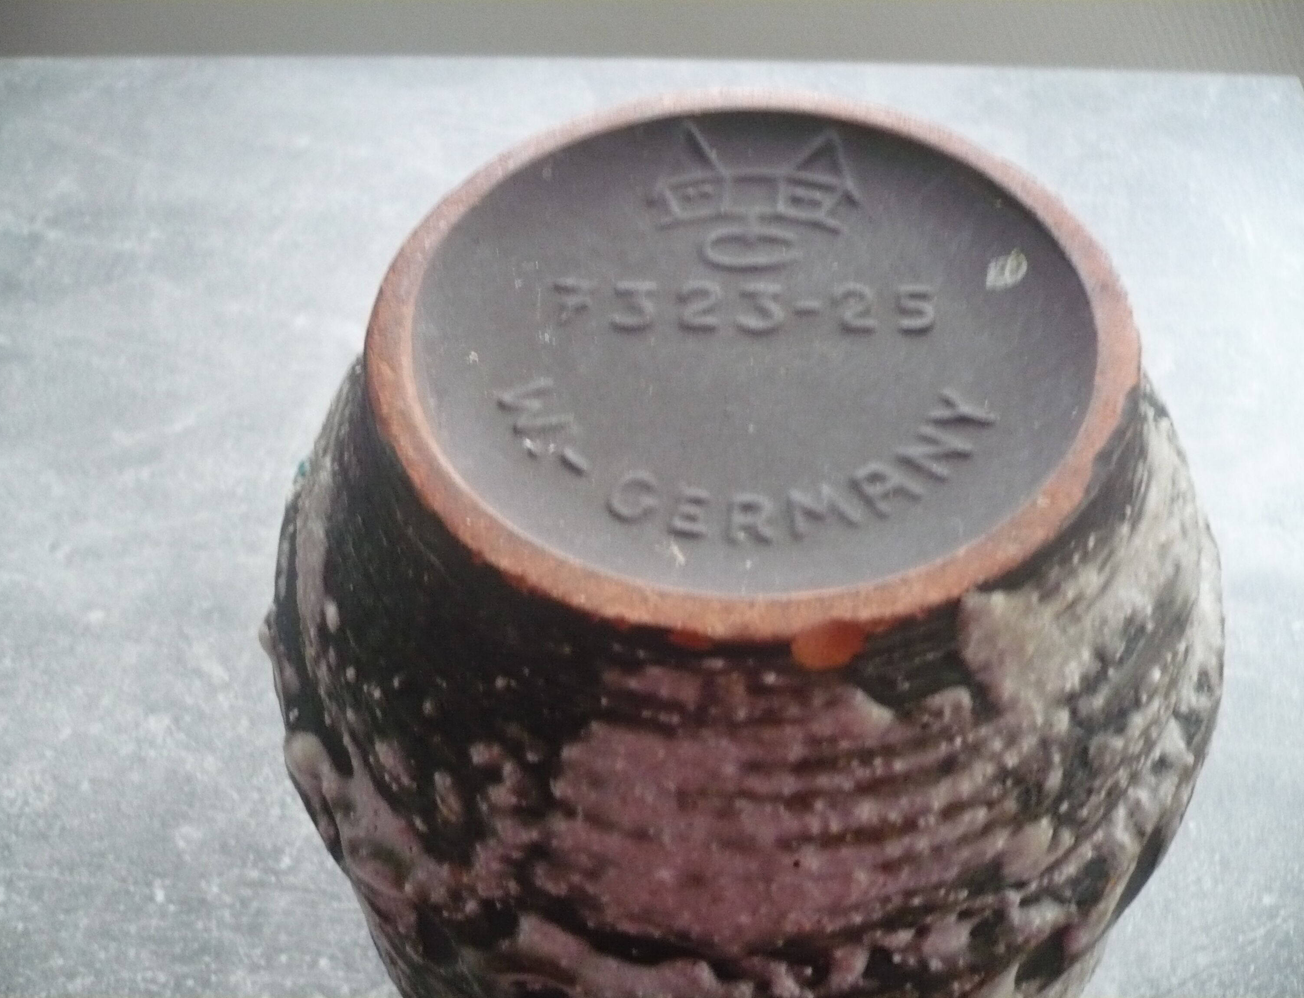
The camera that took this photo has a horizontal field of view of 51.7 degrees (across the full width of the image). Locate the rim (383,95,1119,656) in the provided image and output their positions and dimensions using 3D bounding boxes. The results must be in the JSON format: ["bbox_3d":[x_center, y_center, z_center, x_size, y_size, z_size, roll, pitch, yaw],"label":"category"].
[{"bbox_3d":[0.011,-0.019,0.155,0.086,0.008,0.086,-3,52,0],"label":"rim"}]

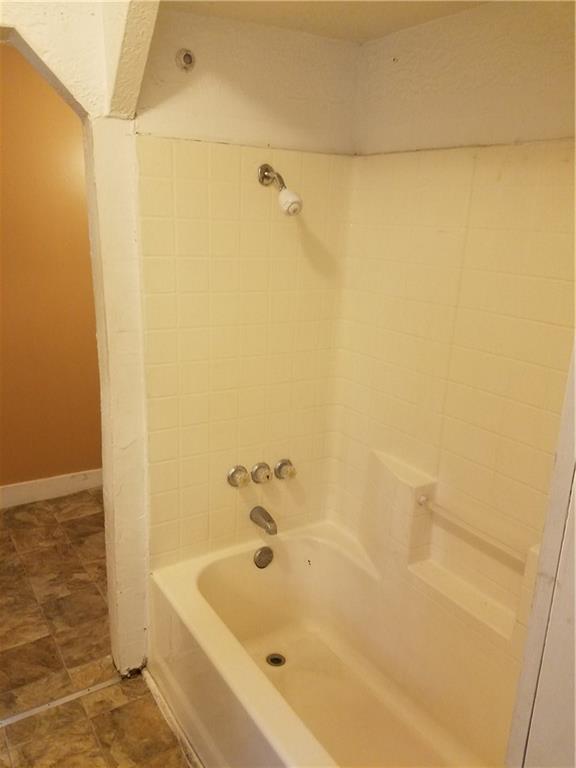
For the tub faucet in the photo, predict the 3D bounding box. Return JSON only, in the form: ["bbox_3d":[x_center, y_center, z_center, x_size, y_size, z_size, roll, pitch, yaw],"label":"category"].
[{"bbox_3d":[-0.085,0.522,2.179,0.056,0.070,0.135,-8,19,-32],"label":"tub faucet"}]

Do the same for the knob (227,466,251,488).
[{"bbox_3d":[-0.170,0.350,2.116,0.072,0.072,0.058,-8,19,-32],"label":"knob"}]

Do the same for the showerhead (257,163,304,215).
[{"bbox_3d":[-0.018,-0.618,1.835,0.068,0.163,0.200,-8,19,-32],"label":"showerhead"}]

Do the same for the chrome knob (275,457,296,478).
[{"bbox_3d":[-0.001,0.341,2.229,0.072,0.072,0.058,-8,19,-32],"label":"chrome knob"}]

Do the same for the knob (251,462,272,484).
[{"bbox_3d":[-0.087,0.348,2.173,0.072,0.072,0.058,-8,19,-32],"label":"knob"}]

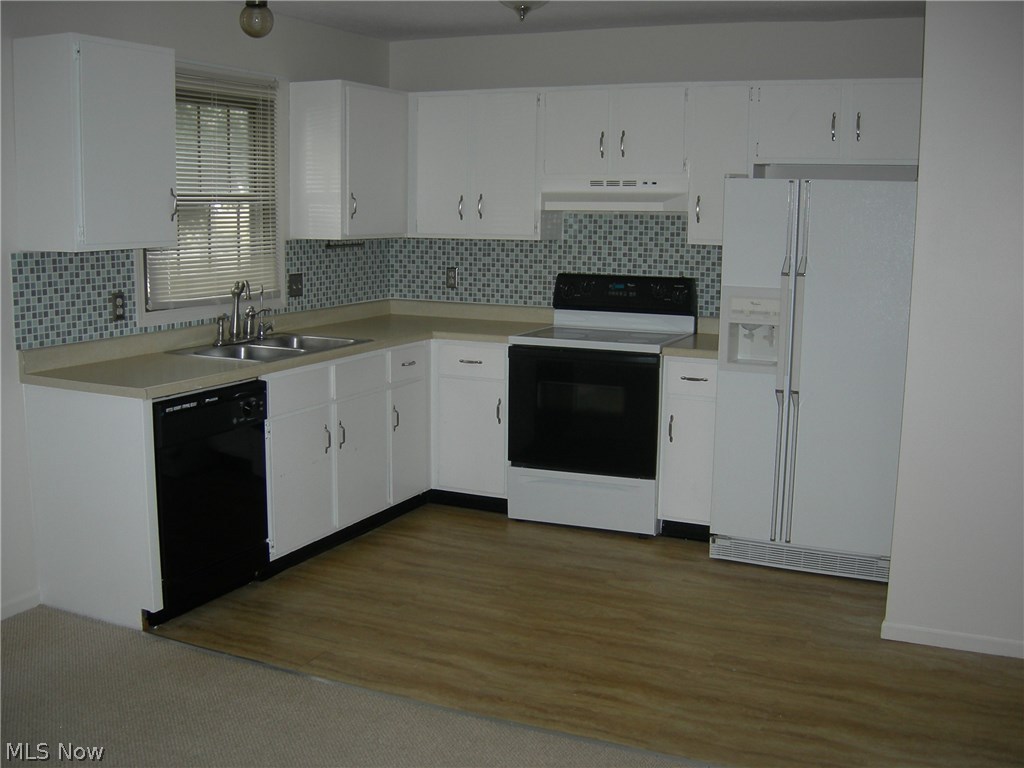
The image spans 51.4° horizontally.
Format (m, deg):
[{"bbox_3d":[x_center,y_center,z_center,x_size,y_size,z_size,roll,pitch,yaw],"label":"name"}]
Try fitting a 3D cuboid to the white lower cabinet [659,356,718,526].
[{"bbox_3d":[0.937,0.224,5.085,0.275,0.784,0.605,5,11,27],"label":"white lower cabinet"}]

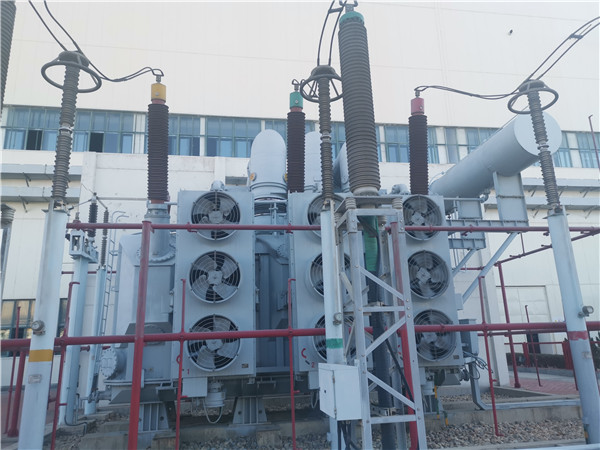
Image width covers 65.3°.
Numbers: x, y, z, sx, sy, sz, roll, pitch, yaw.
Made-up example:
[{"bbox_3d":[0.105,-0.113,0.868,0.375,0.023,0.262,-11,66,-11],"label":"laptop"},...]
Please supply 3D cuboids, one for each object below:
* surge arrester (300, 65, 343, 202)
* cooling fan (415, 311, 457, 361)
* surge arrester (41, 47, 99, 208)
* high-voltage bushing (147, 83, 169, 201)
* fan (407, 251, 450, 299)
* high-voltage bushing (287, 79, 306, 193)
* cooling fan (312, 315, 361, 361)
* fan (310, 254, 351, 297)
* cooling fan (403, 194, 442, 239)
[{"bbox_3d":[0.439,-1.487,7.447,0.810,2.363,0.810,0,-15,-8],"label":"surge arrester"},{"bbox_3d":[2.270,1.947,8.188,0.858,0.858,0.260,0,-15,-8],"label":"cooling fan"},{"bbox_3d":[-3.468,-1.482,6.894,0.810,2.437,0.810,0,-15,-8],"label":"surge arrester"},{"bbox_3d":[-3.049,-1.838,10.074,0.400,2.853,0.400,0,-15,-8],"label":"high-voltage bushing"},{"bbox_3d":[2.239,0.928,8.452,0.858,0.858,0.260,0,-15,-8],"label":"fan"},{"bbox_3d":[-0.069,-1.914,10.514,0.400,3.051,0.400,0,-15,-8],"label":"high-voltage bushing"},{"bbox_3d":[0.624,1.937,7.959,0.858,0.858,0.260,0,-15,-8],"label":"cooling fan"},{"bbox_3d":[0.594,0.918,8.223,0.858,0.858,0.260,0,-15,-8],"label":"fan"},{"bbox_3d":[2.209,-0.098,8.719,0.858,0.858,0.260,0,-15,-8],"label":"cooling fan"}]

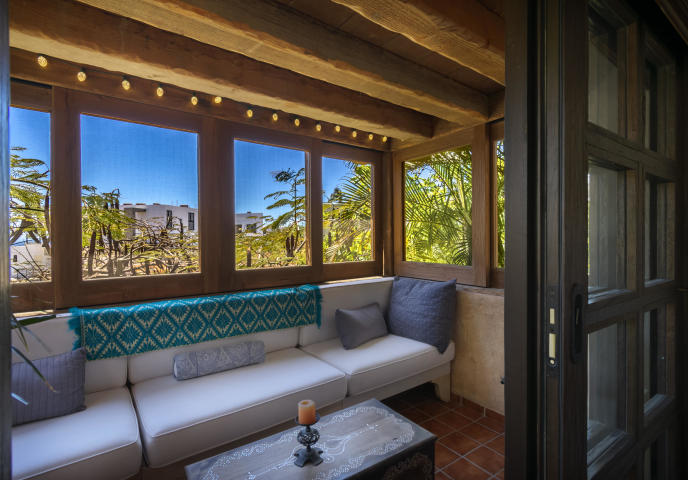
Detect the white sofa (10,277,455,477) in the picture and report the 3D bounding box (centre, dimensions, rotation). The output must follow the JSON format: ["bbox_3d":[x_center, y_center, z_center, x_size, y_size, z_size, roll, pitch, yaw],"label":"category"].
[{"bbox_3d":[-0.569,0.873,2.127,3.028,0.951,0.770,0,0,-34],"label":"white sofa"}]

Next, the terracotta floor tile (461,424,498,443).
[{"bbox_3d":[0.928,1.343,2.223,0.194,0.012,0.194,0,0,-34],"label":"terracotta floor tile"}]

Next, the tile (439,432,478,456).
[{"bbox_3d":[0.760,1.344,2.111,0.194,0.012,0.194,0,0,-34],"label":"tile"}]

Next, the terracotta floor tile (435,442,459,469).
[{"bbox_3d":[0.593,1.345,2.000,0.194,0.012,0.194,0,0,-34],"label":"terracotta floor tile"}]

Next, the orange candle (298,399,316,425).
[{"bbox_3d":[-0.150,0.719,1.335,0.072,0.070,0.072,0,0,0],"label":"orange candle"}]

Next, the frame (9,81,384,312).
[{"bbox_3d":[-0.826,-0.243,2.464,2.975,1.280,0.090,0,0,-34],"label":"frame"}]

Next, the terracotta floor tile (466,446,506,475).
[{"bbox_3d":[0.872,1.343,1.944,0.194,0.012,0.194,0,0,-34],"label":"terracotta floor tile"}]

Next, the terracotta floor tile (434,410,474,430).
[{"bbox_3d":[0.816,1.344,2.390,0.194,0.012,0.194,0,0,-34],"label":"terracotta floor tile"}]

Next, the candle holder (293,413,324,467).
[{"bbox_3d":[-0.149,0.831,1.334,0.104,0.170,0.104,0,0,0],"label":"candle holder"}]

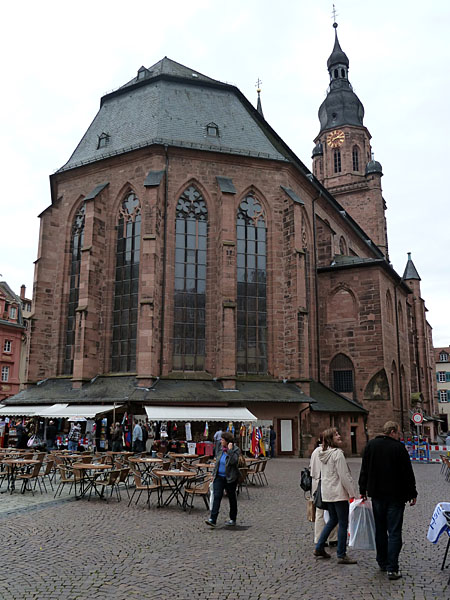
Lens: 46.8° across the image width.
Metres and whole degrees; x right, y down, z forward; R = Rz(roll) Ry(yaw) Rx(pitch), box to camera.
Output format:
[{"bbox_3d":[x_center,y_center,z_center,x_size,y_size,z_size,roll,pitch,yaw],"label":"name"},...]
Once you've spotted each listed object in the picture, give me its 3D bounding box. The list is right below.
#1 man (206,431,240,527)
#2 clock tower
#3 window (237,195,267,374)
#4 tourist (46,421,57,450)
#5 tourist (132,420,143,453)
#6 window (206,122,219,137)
[{"bbox_3d":[-0.025,3.362,9.854,0.560,1.670,0.520,11,-16,-42],"label":"man"},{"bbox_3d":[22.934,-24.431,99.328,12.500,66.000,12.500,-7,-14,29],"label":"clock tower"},{"bbox_3d":[1.715,-1.188,33.653,2.040,11.930,0.400,3,-13,-15],"label":"window"},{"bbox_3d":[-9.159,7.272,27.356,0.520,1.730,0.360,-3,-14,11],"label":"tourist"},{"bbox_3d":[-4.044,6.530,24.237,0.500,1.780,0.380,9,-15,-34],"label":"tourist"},{"bbox_3d":[-0.917,-11.572,35.679,0.830,1.050,0.500,3,-13,-15],"label":"window"}]

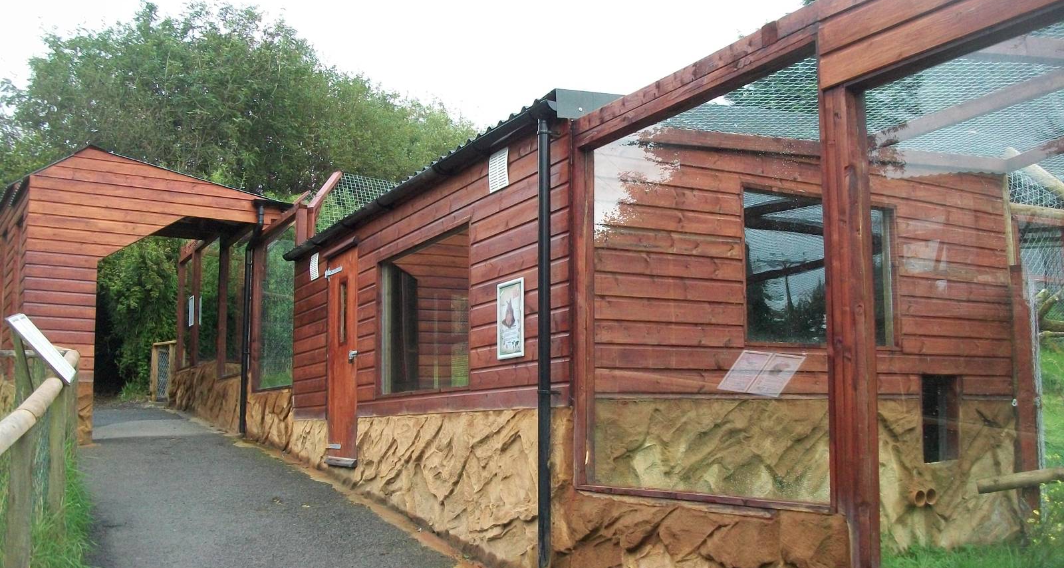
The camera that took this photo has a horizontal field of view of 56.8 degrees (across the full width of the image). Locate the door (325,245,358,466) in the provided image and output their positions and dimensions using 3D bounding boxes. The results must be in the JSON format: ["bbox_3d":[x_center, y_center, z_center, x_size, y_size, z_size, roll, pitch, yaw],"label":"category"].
[{"bbox_3d":[-1.764,0.670,9.127,0.070,1.946,0.888,4,-10,-28],"label":"door"}]

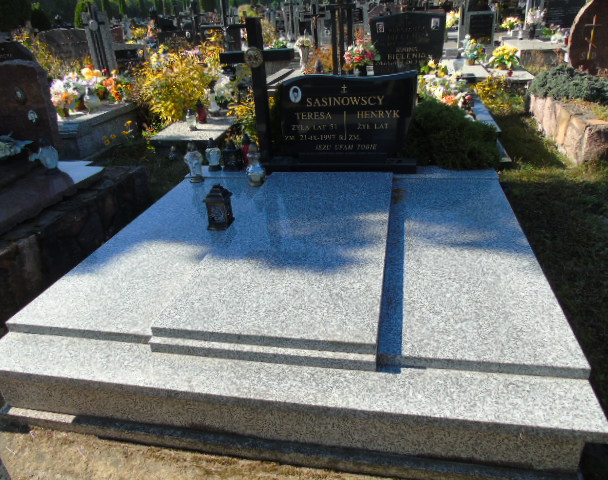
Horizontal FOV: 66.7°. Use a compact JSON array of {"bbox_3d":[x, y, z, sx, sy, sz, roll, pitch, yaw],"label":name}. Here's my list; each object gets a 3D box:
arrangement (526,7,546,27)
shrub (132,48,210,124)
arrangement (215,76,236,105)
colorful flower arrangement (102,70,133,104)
[{"bbox_3d":[4.725,-4.552,9.434,0.365,0.371,0.347,2,28,12],"label":"arrangement"},{"bbox_3d":[-1.619,-1.911,5.827,0.900,0.920,0.820,2,28,12],"label":"shrub"},{"bbox_3d":[-0.884,-1.672,5.205,0.228,0.308,0.216,2,28,12],"label":"arrangement"},{"bbox_3d":[-2.431,-2.001,6.024,0.370,0.380,0.330,2,28,12],"label":"colorful flower arrangement"}]

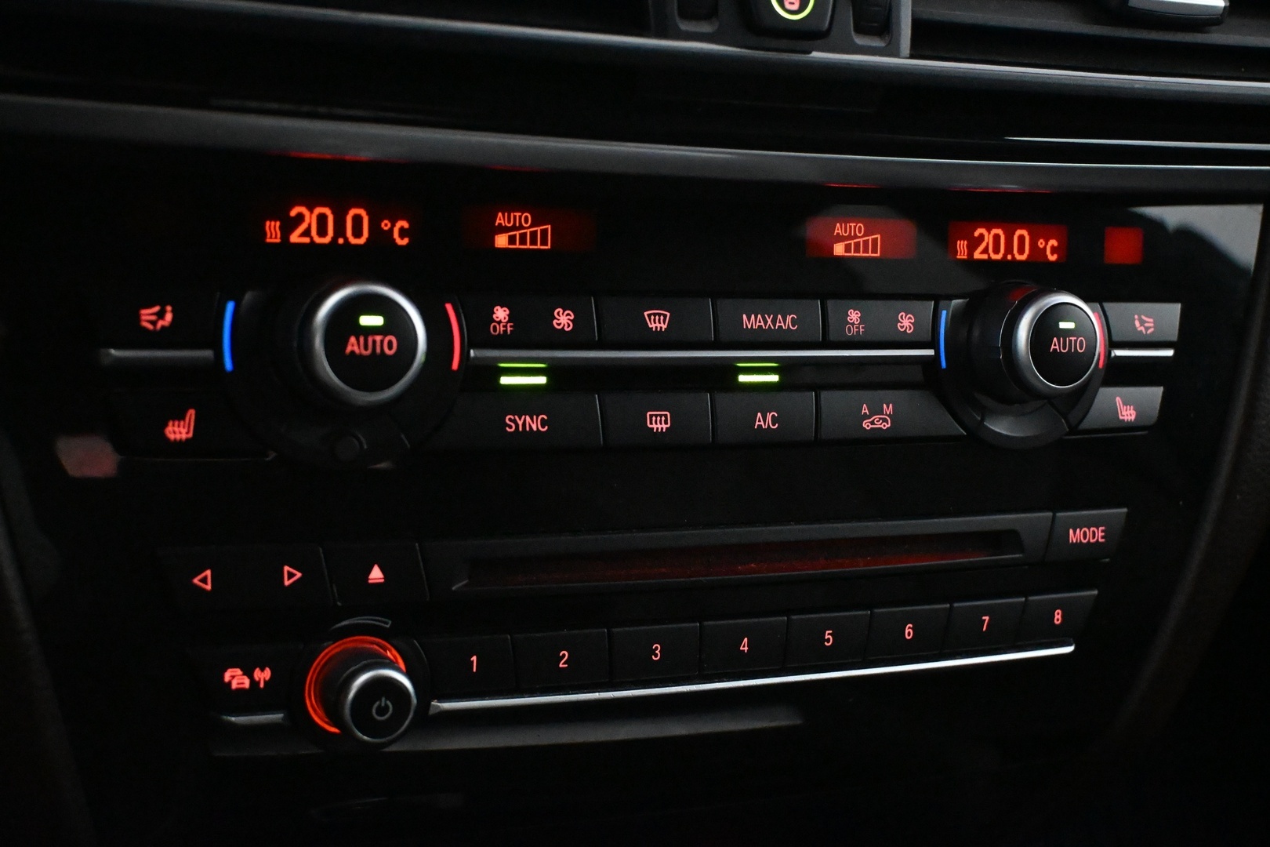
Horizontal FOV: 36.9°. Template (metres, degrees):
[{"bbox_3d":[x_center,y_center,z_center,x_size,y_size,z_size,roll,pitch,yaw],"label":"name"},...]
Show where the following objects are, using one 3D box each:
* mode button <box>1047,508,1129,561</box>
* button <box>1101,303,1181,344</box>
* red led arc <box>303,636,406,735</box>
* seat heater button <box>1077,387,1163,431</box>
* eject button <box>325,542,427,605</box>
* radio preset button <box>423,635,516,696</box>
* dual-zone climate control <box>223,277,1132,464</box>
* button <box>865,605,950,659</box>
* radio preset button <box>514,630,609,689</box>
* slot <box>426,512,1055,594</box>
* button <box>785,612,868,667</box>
[{"bbox_3d":[0.097,0.024,0.416,0.021,0.011,0.007,-1,8,-27],"label":"mode button"},{"bbox_3d":[0.107,-0.022,0.406,0.022,0.009,0.004,-1,4,-27],"label":"button"},{"bbox_3d":[-0.049,0.046,0.337,0.018,0.018,0.003,-1,10,-27],"label":"red led arc"},{"bbox_3d":[0.104,-0.004,0.416,0.023,0.009,0.007,-1,8,-27],"label":"seat heater button"},{"bbox_3d":[-0.048,0.027,0.342,0.020,0.011,0.007,-1,8,-27],"label":"eject button"},{"bbox_3d":[-0.032,0.044,0.353,0.019,0.011,0.007,-1,8,-27],"label":"radio preset button"},{"bbox_3d":[0.019,-0.009,0.362,0.195,0.033,0.020,-1,8,-27],"label":"dual-zone climate control"},{"bbox_3d":[0.055,0.042,0.392,0.019,0.011,0.004,-1,8,-27],"label":"button"},{"bbox_3d":[-0.015,0.044,0.357,0.019,0.011,0.004,-1,8,-27],"label":"radio preset button"},{"bbox_3d":[0.024,0.025,0.380,0.144,0.011,0.010,-1,8,-27],"label":"slot"},{"bbox_3d":[0.038,0.043,0.383,0.019,0.011,0.004,-1,8,-27],"label":"button"}]

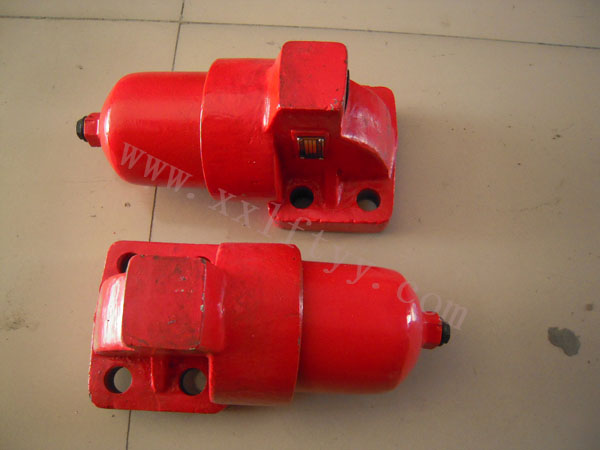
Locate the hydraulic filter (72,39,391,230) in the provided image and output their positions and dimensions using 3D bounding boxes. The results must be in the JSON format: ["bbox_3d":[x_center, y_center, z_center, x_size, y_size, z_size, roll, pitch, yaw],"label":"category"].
[{"bbox_3d":[-0.043,-0.070,0.341,0.235,0.128,0.115,2,73,-2],"label":"hydraulic filter"}]

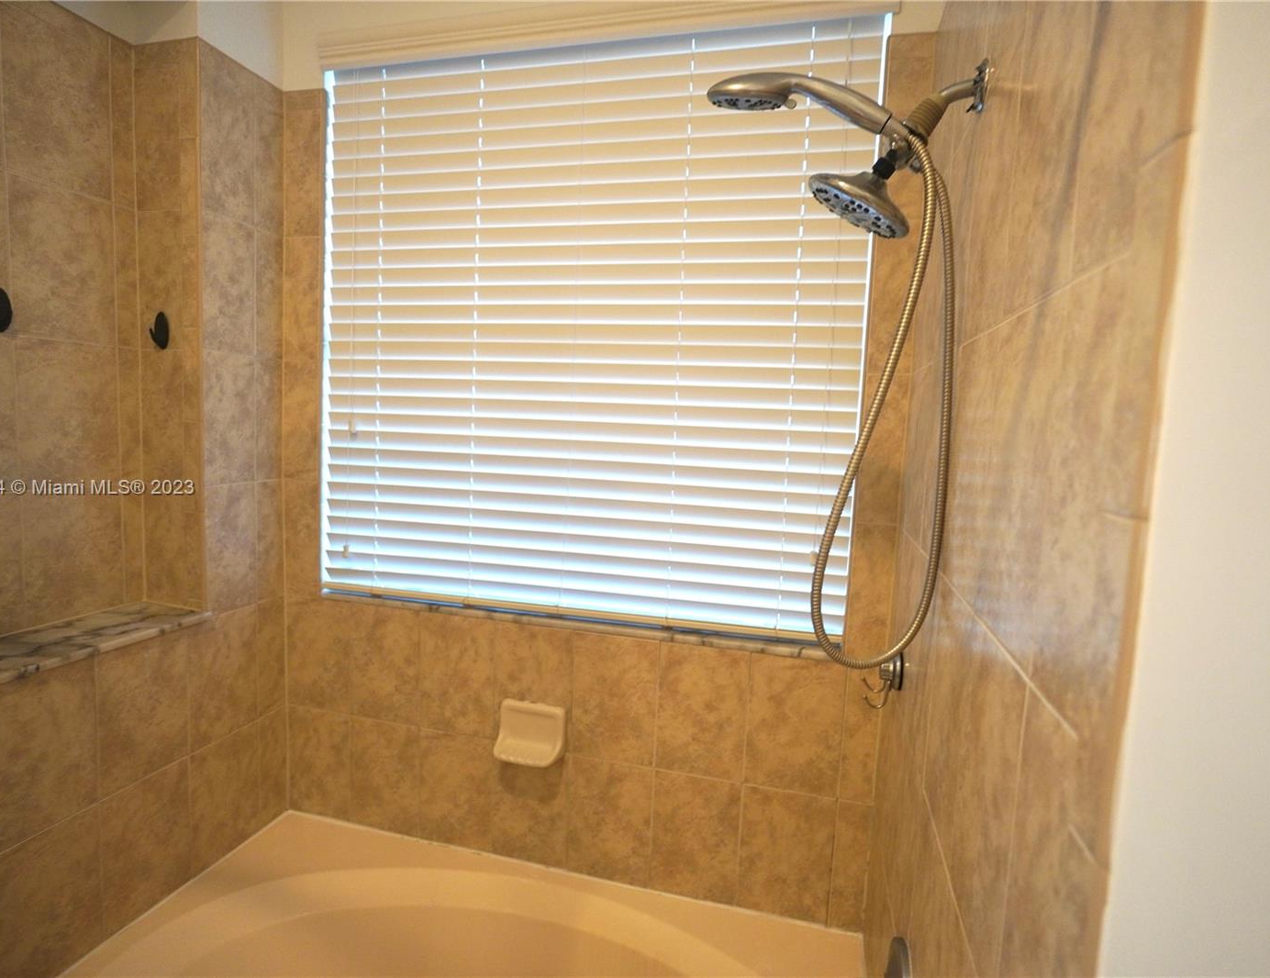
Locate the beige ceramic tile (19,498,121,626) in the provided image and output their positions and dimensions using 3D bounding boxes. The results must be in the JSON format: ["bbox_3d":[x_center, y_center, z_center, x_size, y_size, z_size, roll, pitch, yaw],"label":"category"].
[{"bbox_3d":[-1.217,0.139,1.419,0.010,0.278,0.197,4,5,14],"label":"beige ceramic tile"}]

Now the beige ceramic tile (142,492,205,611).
[{"bbox_3d":[-1.089,0.135,1.545,0.188,0.279,0.010,4,6,15],"label":"beige ceramic tile"}]

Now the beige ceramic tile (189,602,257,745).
[{"bbox_3d":[-0.994,0.450,1.577,0.010,0.303,0.194,4,5,14],"label":"beige ceramic tile"}]

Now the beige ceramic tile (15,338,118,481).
[{"bbox_3d":[-1.202,-0.157,1.390,0.010,0.302,0.200,4,6,15],"label":"beige ceramic tile"}]

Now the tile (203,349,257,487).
[{"bbox_3d":[-0.961,-0.167,1.544,0.010,0.308,0.145,4,5,14],"label":"tile"}]

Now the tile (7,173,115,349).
[{"bbox_3d":[-1.191,-0.465,1.363,0.010,0.306,0.197,4,5,14],"label":"tile"}]

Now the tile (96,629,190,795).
[{"bbox_3d":[-1.042,0.464,1.387,0.010,0.302,0.196,4,6,15],"label":"tile"}]

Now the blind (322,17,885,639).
[{"bbox_3d":[-0.156,-0.338,1.498,1.275,1.255,0.050,4,6,15],"label":"blind"}]

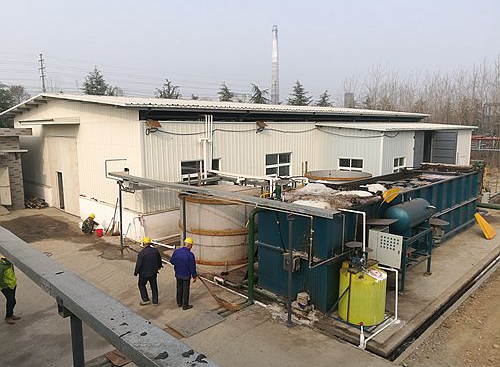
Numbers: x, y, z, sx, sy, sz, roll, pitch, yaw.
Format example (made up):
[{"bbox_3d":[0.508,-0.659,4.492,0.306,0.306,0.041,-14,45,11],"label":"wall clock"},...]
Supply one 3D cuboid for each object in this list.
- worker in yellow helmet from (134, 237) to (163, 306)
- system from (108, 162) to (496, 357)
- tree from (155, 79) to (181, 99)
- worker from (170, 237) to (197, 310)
[{"bbox_3d":[-2.582,2.206,9.879,0.660,1.730,0.480,-2,9,-11],"label":"worker in yellow helmet"},{"bbox_3d":[3.819,0.857,15.119,8.700,2.800,13.600,8,12,44],"label":"system"},{"bbox_3d":[-9.710,-7.431,46.387,5.500,10.030,5.500,0,9,0],"label":"tree"},{"bbox_3d":[-1.656,2.219,9.665,0.620,1.760,0.480,2,9,17],"label":"worker"}]

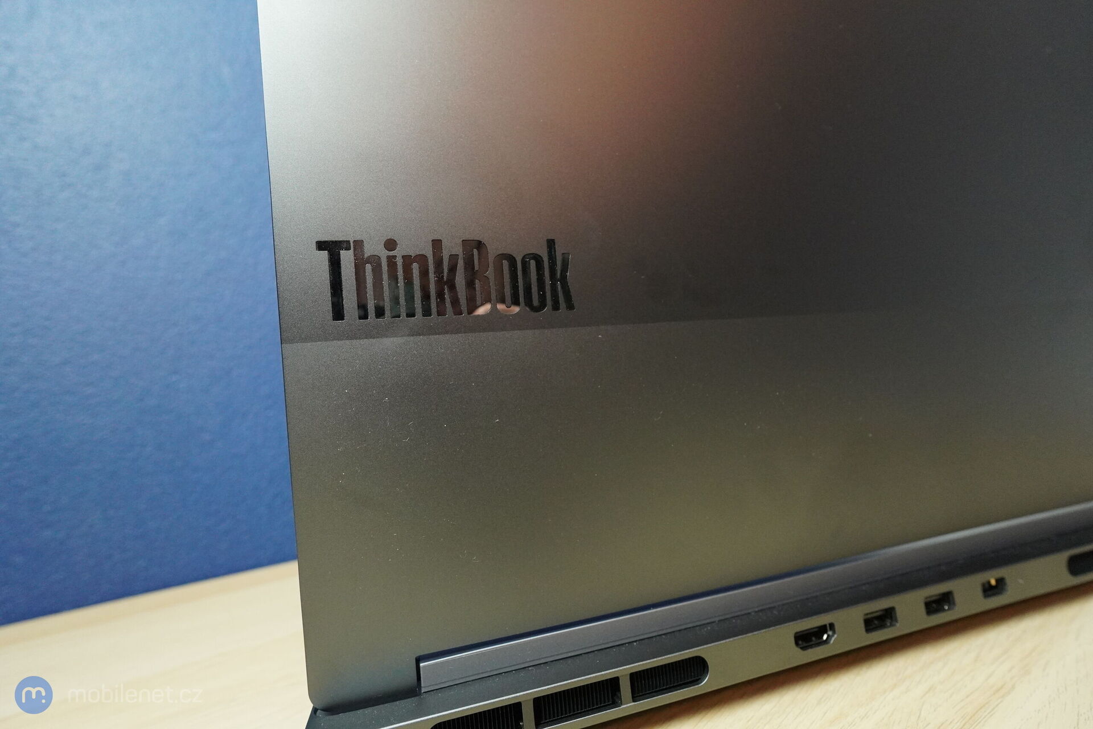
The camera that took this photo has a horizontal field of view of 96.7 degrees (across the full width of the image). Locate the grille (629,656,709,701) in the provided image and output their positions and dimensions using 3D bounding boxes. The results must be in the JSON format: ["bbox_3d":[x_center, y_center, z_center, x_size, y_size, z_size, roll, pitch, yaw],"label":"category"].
[{"bbox_3d":[0.034,0.087,0.136,0.024,0.008,0.004,-4,-6,-16],"label":"grille"}]

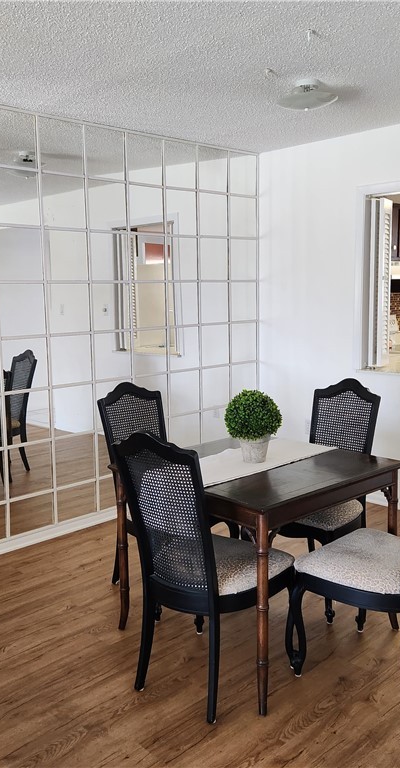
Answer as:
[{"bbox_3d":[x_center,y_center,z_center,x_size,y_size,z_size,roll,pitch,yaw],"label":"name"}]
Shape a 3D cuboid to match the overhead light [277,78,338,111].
[{"bbox_3d":[0.512,-1.390,3.298,0.300,0.140,0.300,-1,8,0],"label":"overhead light"}]

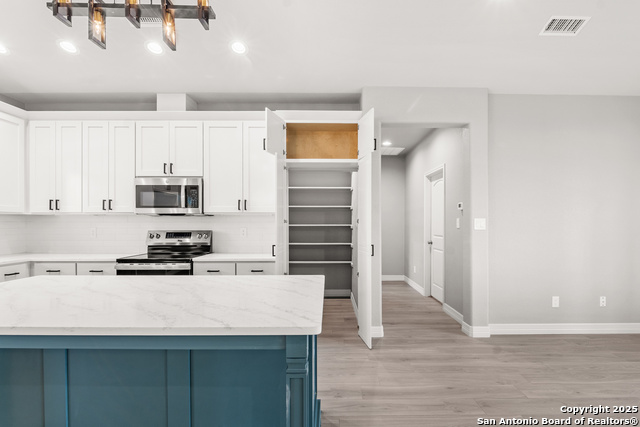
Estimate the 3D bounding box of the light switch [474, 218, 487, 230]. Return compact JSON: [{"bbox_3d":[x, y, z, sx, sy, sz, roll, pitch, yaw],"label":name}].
[{"bbox_3d":[1.757,0.115,3.122,0.120,0.125,0.012,0,0,0],"label":"light switch"}]

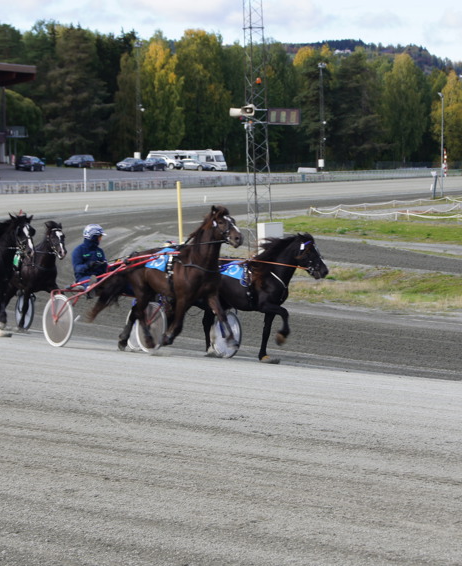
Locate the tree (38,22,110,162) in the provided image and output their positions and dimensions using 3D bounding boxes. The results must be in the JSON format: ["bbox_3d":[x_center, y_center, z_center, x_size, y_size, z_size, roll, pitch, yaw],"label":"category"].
[{"bbox_3d":[-18.788,-22.612,232.000,8.400,16.423,8.400,0,4,0],"label":"tree"}]

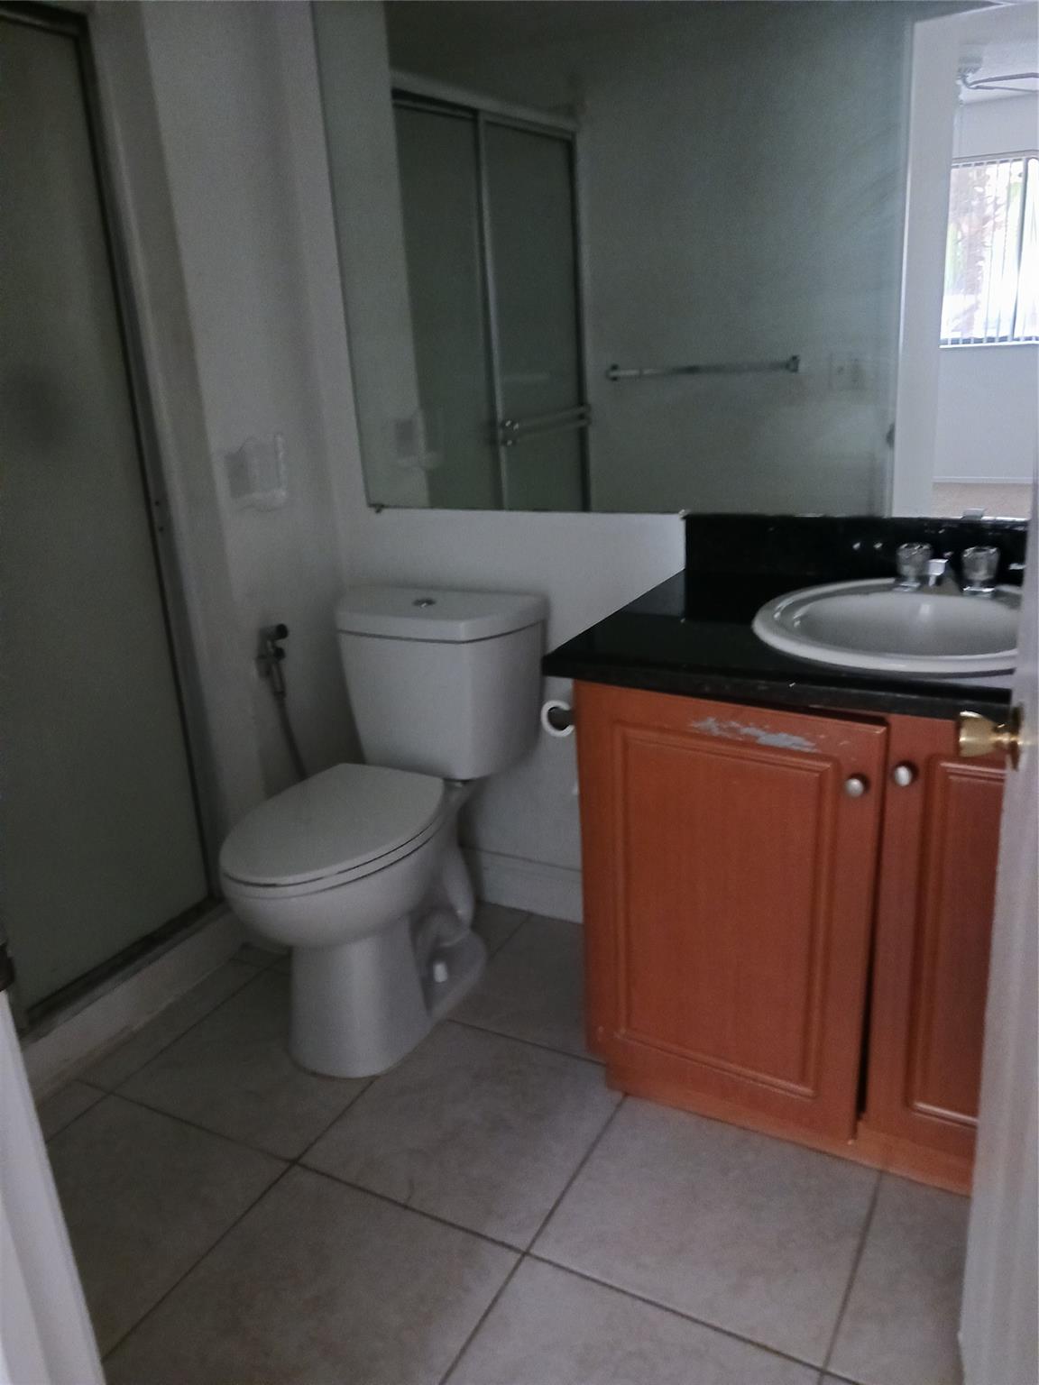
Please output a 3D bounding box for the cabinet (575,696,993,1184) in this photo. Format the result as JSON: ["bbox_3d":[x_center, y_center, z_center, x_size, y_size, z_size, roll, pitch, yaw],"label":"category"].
[{"bbox_3d":[0.630,0.304,1.766,0.913,0.795,0.537,6,22,28],"label":"cabinet"}]

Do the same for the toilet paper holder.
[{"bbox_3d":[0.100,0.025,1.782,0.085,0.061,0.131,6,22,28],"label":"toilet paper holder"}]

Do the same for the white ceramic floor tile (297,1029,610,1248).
[{"bbox_3d":[-0.080,0.743,1.880,0.434,0.010,0.434,6,22,28],"label":"white ceramic floor tile"}]

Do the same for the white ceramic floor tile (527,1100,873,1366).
[{"bbox_3d":[0.299,0.789,1.666,0.434,0.010,0.414,6,22,28],"label":"white ceramic floor tile"}]

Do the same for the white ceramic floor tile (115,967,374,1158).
[{"bbox_3d":[-0.464,0.700,2.086,0.434,0.010,0.434,6,22,28],"label":"white ceramic floor tile"}]

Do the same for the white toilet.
[{"bbox_3d":[-0.293,0.256,2.136,0.464,0.771,0.736,6,22,28],"label":"white toilet"}]

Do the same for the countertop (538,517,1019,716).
[{"bbox_3d":[0.583,-0.134,1.608,0.959,0.140,0.563,6,22,28],"label":"countertop"}]

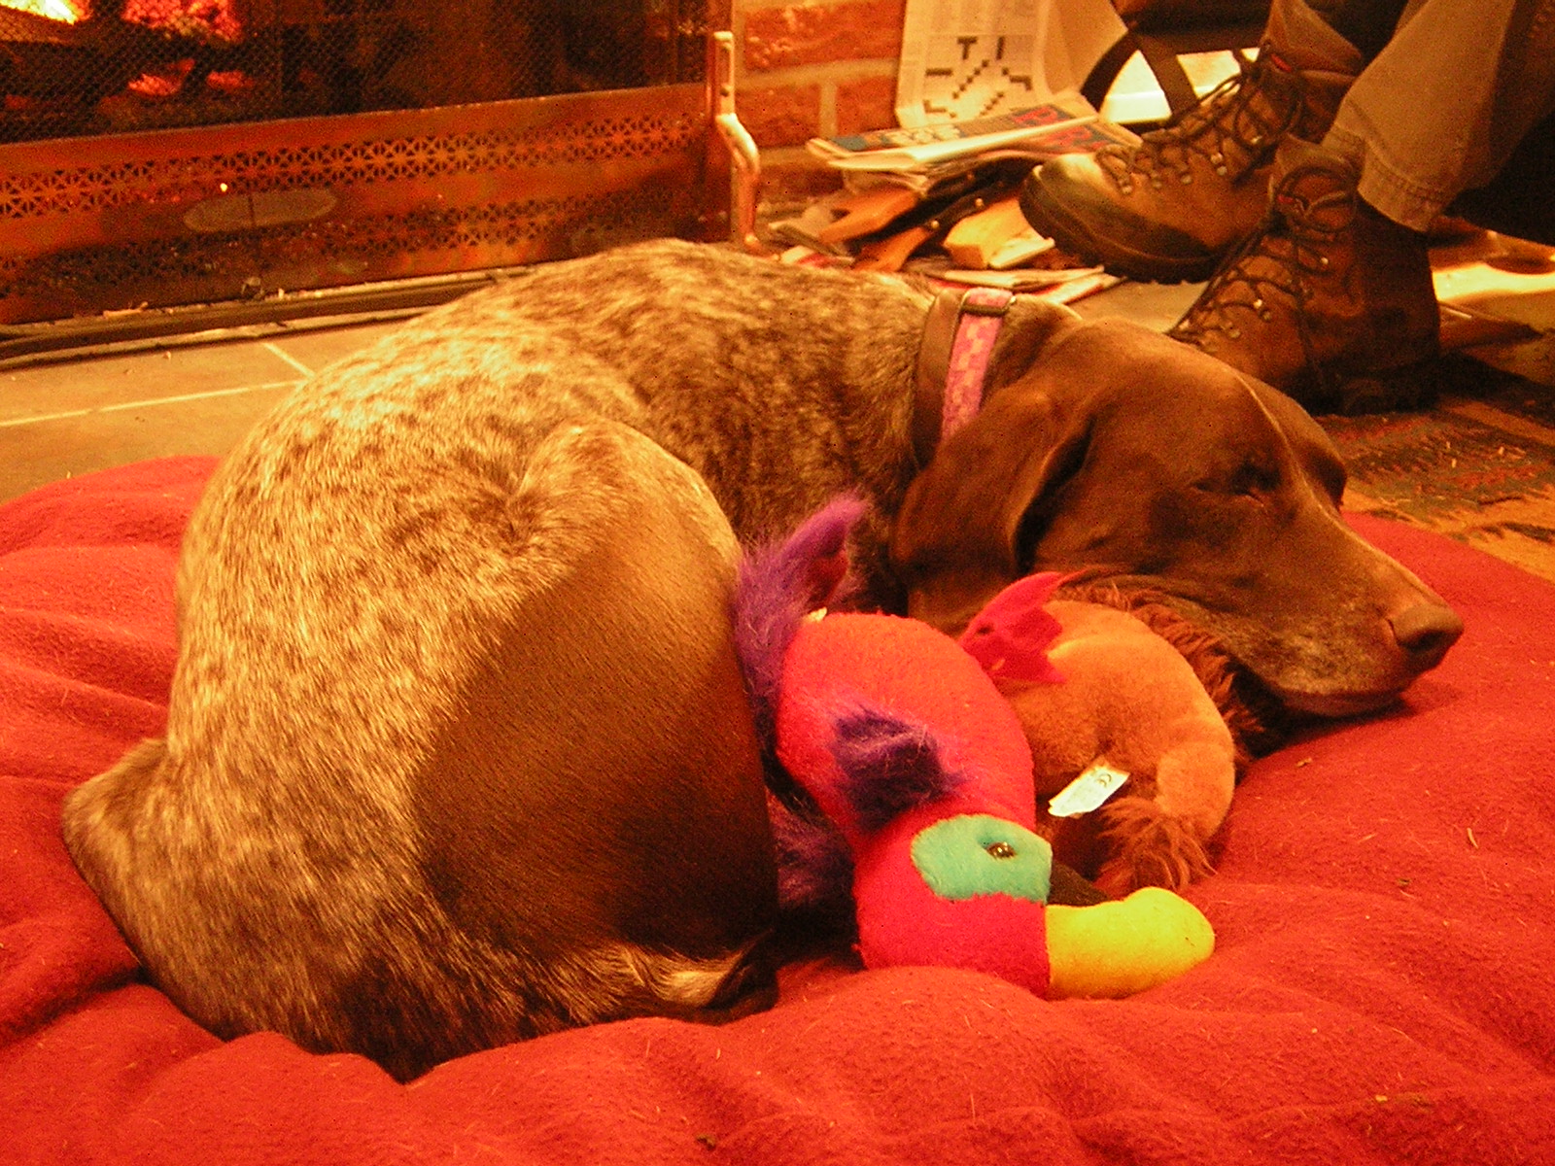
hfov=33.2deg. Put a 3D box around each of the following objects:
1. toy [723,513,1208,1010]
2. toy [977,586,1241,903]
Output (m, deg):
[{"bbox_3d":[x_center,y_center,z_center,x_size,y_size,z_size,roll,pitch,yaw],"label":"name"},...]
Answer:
[{"bbox_3d":[0.071,0.066,1.090,0.170,0.110,0.235,-4,39,-9],"label":"toy"},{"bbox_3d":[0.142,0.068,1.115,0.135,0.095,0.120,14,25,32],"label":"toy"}]

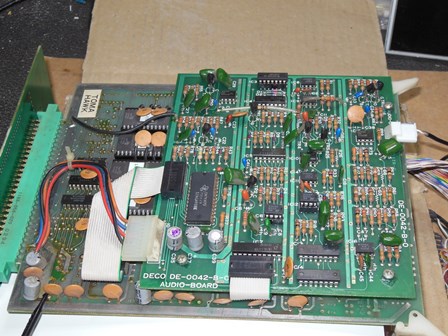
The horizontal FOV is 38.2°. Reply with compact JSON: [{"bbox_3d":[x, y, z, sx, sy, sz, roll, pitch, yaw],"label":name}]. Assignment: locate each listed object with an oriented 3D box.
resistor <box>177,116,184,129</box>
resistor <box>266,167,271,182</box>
[{"bbox_3d":[-0.028,-0.029,0.408,0.003,0.003,0.007,1,52,6],"label":"resistor"},{"bbox_3d":[0.026,0.004,0.379,0.003,0.003,0.008,1,52,6],"label":"resistor"}]

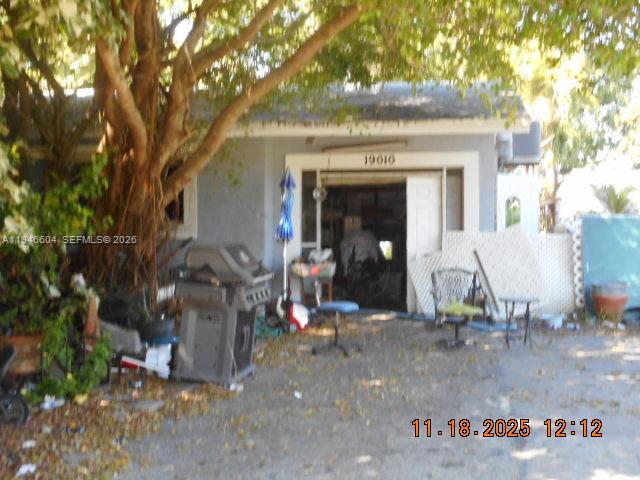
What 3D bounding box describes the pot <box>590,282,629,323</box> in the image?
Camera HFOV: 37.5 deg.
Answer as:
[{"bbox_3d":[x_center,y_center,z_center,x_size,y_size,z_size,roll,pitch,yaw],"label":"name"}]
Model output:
[{"bbox_3d":[4.022,0.868,13.100,0.510,0.540,0.510,0,1,0],"label":"pot"}]

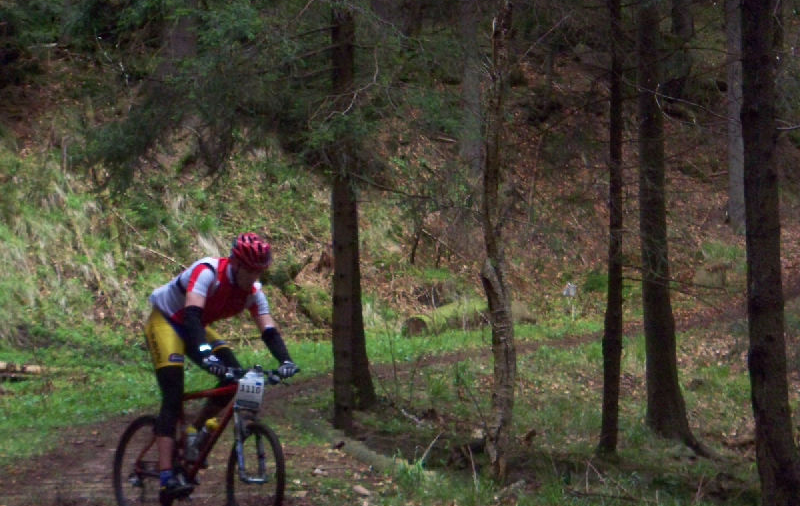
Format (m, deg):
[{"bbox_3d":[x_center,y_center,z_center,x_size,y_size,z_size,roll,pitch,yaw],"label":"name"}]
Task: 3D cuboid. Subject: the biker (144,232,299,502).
[{"bbox_3d":[-1.090,0.670,15.930,0.640,1.590,0.950,0,0,-39],"label":"biker"}]

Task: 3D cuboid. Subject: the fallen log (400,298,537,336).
[{"bbox_3d":[1.100,1.050,43.500,0.480,0.480,3.000,0,0,40],"label":"fallen log"}]

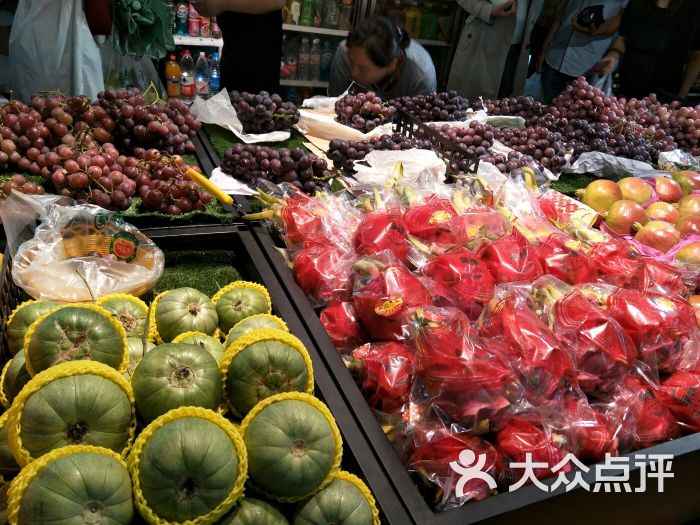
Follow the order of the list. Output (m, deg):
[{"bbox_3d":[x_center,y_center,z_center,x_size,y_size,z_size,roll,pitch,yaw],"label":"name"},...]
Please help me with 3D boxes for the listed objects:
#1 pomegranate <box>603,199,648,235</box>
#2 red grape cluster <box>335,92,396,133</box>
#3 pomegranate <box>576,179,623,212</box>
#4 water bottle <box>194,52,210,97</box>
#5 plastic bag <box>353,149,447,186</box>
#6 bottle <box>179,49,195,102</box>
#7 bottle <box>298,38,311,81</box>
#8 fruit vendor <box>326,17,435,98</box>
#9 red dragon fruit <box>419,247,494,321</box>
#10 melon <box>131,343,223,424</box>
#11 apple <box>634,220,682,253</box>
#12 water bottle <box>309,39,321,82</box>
[{"bbox_3d":[0.556,-0.091,0.980,0.088,0.082,0.086,20,29,27],"label":"pomegranate"},{"bbox_3d":[0.036,-0.349,1.130,0.145,0.095,0.120,7,30,0],"label":"red grape cluster"},{"bbox_3d":[0.532,-0.140,1.030,0.090,0.083,0.088,19,29,24],"label":"pomegranate"},{"bbox_3d":[-0.690,-0.865,2.270,0.065,0.222,0.065,-3,32,-16],"label":"water bottle"},{"bbox_3d":[0.106,-0.201,1.040,0.195,0.065,0.120,8,26,4],"label":"plastic bag"},{"bbox_3d":[-0.751,-0.859,2.230,0.066,0.235,0.066,-4,32,-17],"label":"bottle"},{"bbox_3d":[-0.270,-1.202,2.880,0.066,0.232,0.066,6,26,0],"label":"bottle"},{"bbox_3d":[0.090,-0.360,2.030,0.440,1.200,0.460,18,33,22],"label":"fruit vendor"},{"bbox_3d":[0.147,0.029,0.670,0.105,0.097,0.112,14,31,13],"label":"red dragon fruit"},{"bbox_3d":[-0.195,0.139,0.545,0.105,0.100,0.105,-10,33,-24],"label":"melon"},{"bbox_3d":[0.596,-0.048,0.940,0.086,0.080,0.086,22,30,30],"label":"apple"},{"bbox_3d":[-0.194,-1.103,2.650,0.064,0.228,0.064,4,30,-6],"label":"water bottle"}]

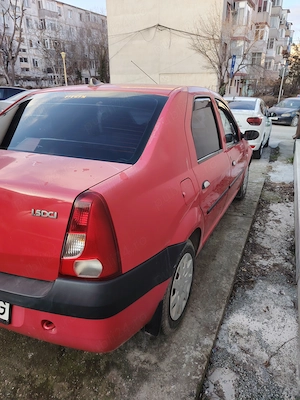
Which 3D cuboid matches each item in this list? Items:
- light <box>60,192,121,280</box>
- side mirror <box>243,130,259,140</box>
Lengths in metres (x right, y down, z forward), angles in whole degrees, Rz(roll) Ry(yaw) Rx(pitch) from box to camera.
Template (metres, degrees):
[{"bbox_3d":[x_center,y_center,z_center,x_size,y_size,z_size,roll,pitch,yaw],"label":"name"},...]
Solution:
[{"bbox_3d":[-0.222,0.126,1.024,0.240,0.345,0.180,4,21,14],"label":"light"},{"bbox_3d":[1.107,-0.710,3.044,0.175,0.120,0.105,9,23,25],"label":"side mirror"}]

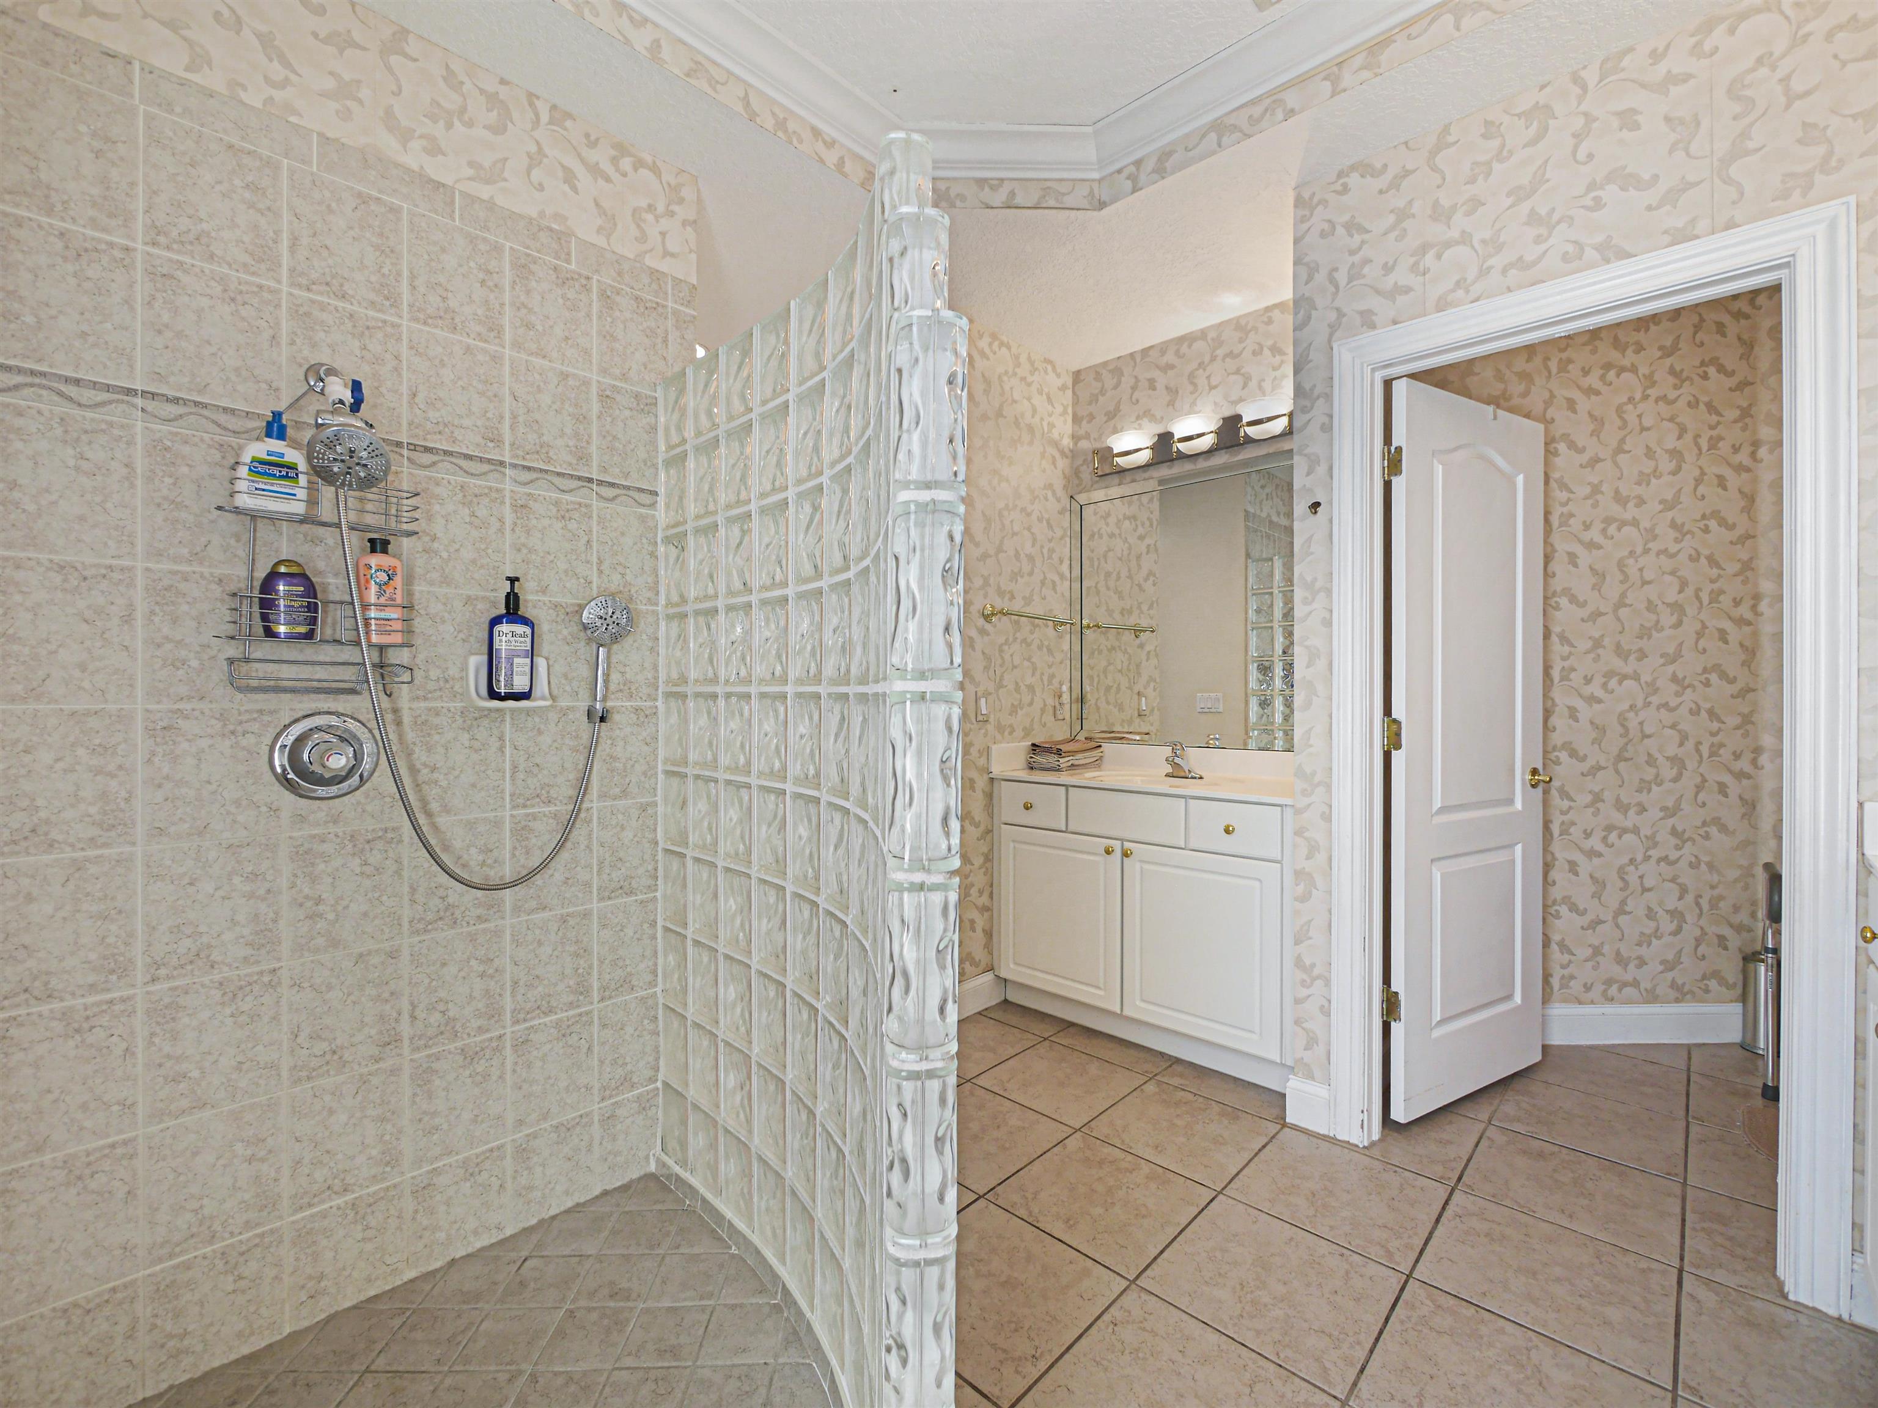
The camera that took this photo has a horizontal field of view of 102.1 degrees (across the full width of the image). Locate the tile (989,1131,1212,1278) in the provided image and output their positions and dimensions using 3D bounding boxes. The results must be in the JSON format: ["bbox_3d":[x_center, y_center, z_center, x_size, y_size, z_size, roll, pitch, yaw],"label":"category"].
[{"bbox_3d":[0.390,1.180,1.816,0.395,0.010,0.395,0,0,44],"label":"tile"}]

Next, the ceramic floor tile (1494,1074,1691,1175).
[{"bbox_3d":[1.814,1.171,2.119,0.395,0.010,0.395,0,0,44],"label":"ceramic floor tile"}]

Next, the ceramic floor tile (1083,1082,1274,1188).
[{"bbox_3d":[0.674,1.180,2.104,0.395,0.010,0.395,0,0,44],"label":"ceramic floor tile"}]

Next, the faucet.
[{"bbox_3d":[0.895,0.209,2.830,0.150,0.140,0.145,0,0,44],"label":"faucet"}]

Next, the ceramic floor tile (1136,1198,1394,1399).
[{"bbox_3d":[0.679,1.173,1.547,0.395,0.010,0.395,0,0,44],"label":"ceramic floor tile"}]

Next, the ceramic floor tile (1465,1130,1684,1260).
[{"bbox_3d":[1.542,1.174,1.850,0.395,0.010,0.395,0,0,44],"label":"ceramic floor tile"}]

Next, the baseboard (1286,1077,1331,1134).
[{"bbox_3d":[1.021,1.102,2.092,0.115,0.135,0.018,0,0,44],"label":"baseboard"}]

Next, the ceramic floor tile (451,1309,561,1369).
[{"bbox_3d":[-0.836,1.238,1.478,0.148,0.010,0.148,0,0,-3],"label":"ceramic floor tile"}]

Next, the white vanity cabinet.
[{"bbox_3d":[0.813,0.714,2.784,1.150,0.850,0.550,0,0,44],"label":"white vanity cabinet"}]

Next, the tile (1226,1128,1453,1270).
[{"bbox_3d":[0.961,1.176,1.828,0.395,0.010,0.395,0,0,44],"label":"tile"}]

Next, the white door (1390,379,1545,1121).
[{"bbox_3d":[1.620,0.132,2.301,0.775,2.045,0.037,0,0,-30],"label":"white door"}]

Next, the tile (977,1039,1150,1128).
[{"bbox_3d":[0.383,1.175,2.373,0.395,0.010,0.395,0,0,44],"label":"tile"}]

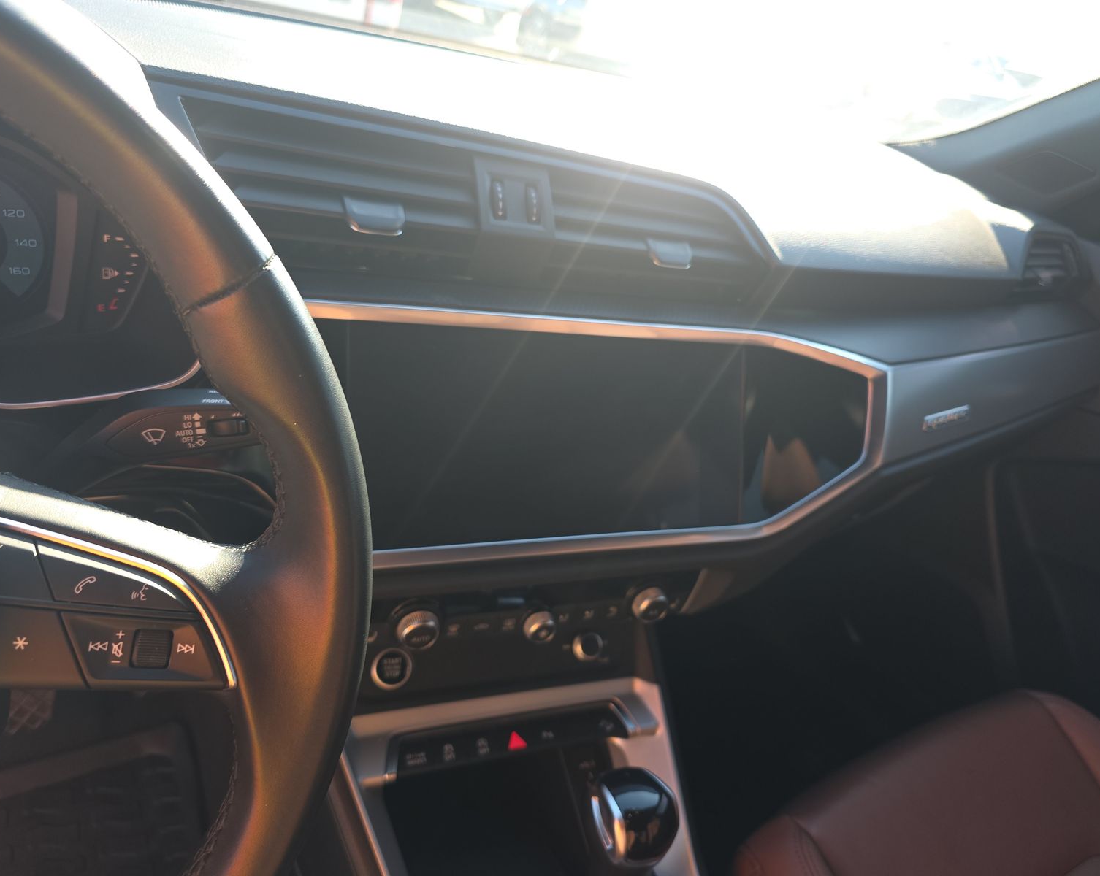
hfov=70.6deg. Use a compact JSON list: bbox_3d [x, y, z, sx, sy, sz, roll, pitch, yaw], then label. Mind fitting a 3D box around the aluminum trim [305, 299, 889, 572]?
[{"bbox_3d":[0.052,0.000,0.535,0.490,0.158,0.040,0,5,-27],"label":"aluminum trim"}]

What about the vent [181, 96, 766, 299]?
[{"bbox_3d":[-0.019,-0.151,0.545,0.435,0.092,0.050,0,3,-27],"label":"vent"}]

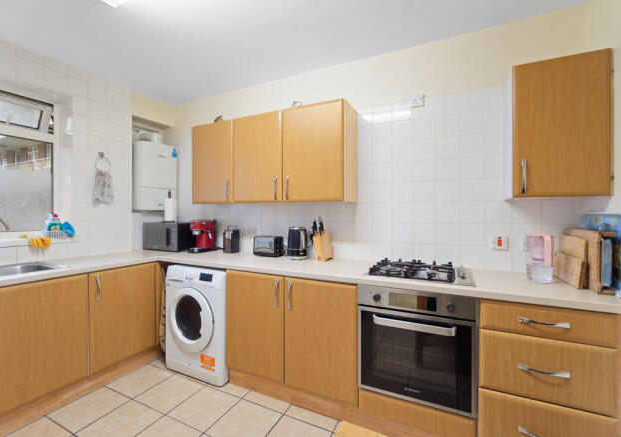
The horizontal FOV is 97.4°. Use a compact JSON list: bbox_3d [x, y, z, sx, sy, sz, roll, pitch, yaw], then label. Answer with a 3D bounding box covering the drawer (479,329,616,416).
[{"bbox_3d":[1.149,0.678,1.452,0.487,0.284,0.500,0,0,26],"label":"drawer"}]

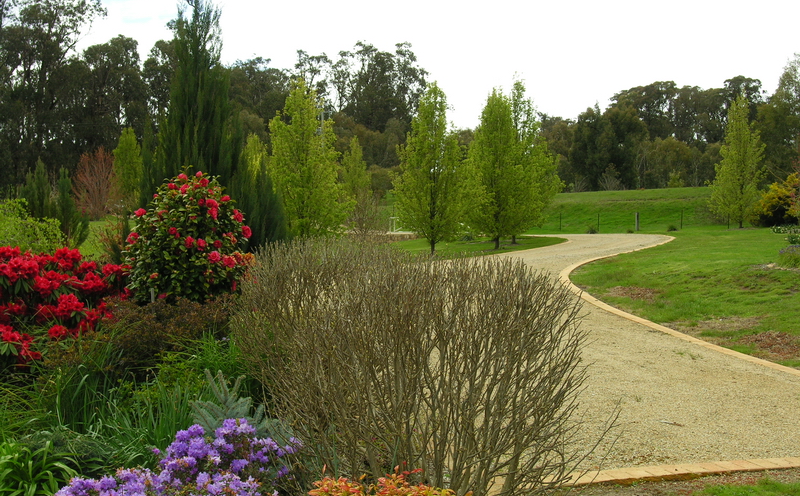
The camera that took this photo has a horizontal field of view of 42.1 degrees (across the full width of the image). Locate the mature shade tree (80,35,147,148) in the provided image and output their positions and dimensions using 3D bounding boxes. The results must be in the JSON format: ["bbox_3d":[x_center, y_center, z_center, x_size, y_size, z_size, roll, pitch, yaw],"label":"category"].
[{"bbox_3d":[-26.997,-11.543,98.000,6.220,17.150,6.220,0,2,0],"label":"mature shade tree"}]

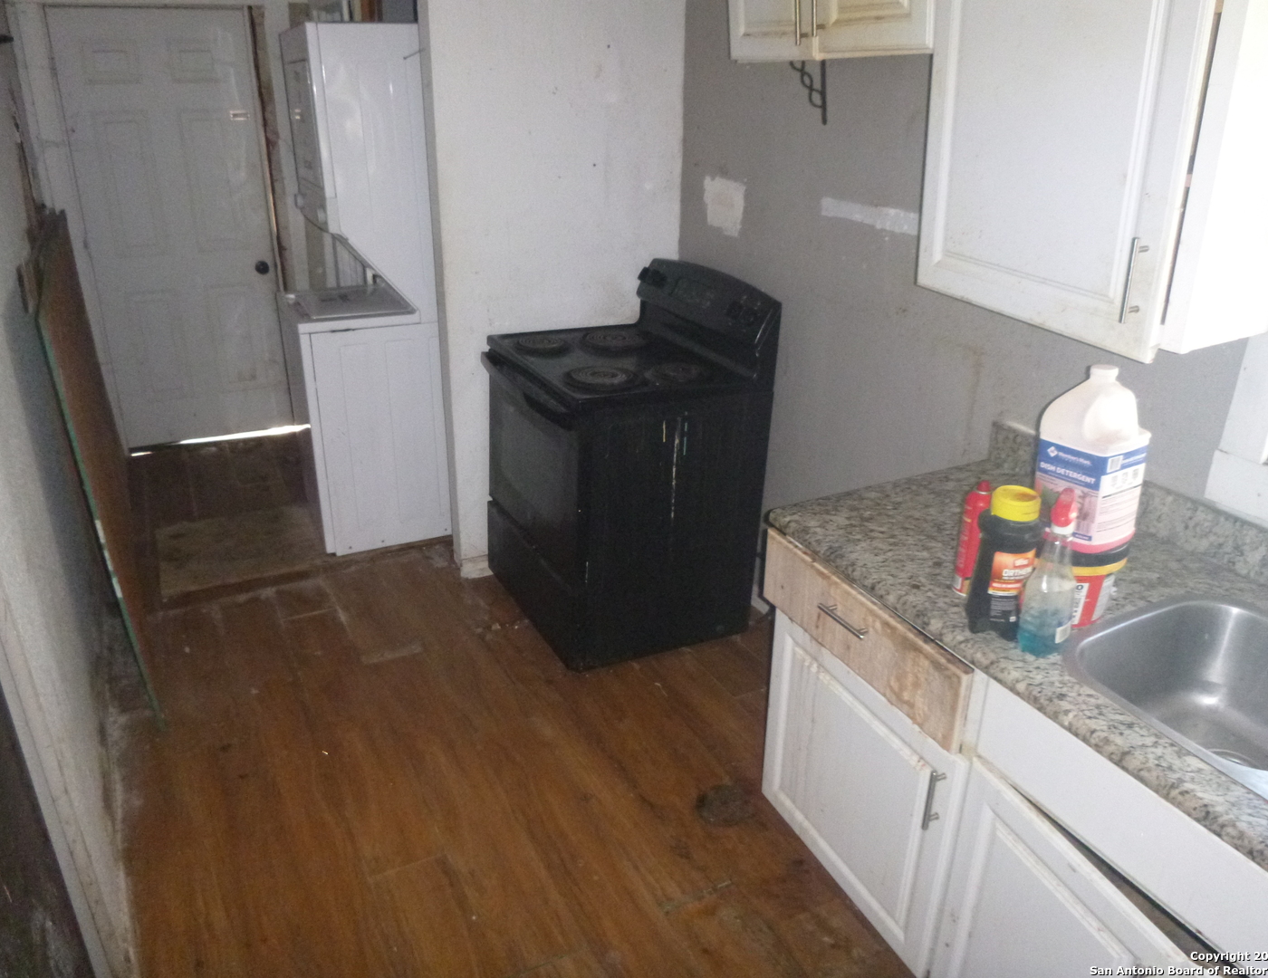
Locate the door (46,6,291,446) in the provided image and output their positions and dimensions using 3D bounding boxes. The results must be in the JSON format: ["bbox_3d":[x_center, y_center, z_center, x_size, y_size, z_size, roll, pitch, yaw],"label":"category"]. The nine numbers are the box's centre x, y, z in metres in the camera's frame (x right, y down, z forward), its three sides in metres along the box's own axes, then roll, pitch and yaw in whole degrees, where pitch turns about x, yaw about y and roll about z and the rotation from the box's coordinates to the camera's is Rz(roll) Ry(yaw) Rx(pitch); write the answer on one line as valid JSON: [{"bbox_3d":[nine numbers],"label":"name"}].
[{"bbox_3d":[-2.202,-1.224,4.608,0.810,2.030,0.045,-11,26,-28],"label":"door"}]

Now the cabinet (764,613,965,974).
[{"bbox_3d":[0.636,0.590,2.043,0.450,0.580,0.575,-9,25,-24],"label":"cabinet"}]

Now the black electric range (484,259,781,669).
[{"bbox_3d":[-0.061,-0.136,3.227,0.700,1.170,0.760,-10,26,-25],"label":"black electric range"}]

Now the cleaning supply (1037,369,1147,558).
[{"bbox_3d":[0.743,-0.056,1.524,0.120,0.290,0.122,-15,25,-30],"label":"cleaning supply"}]

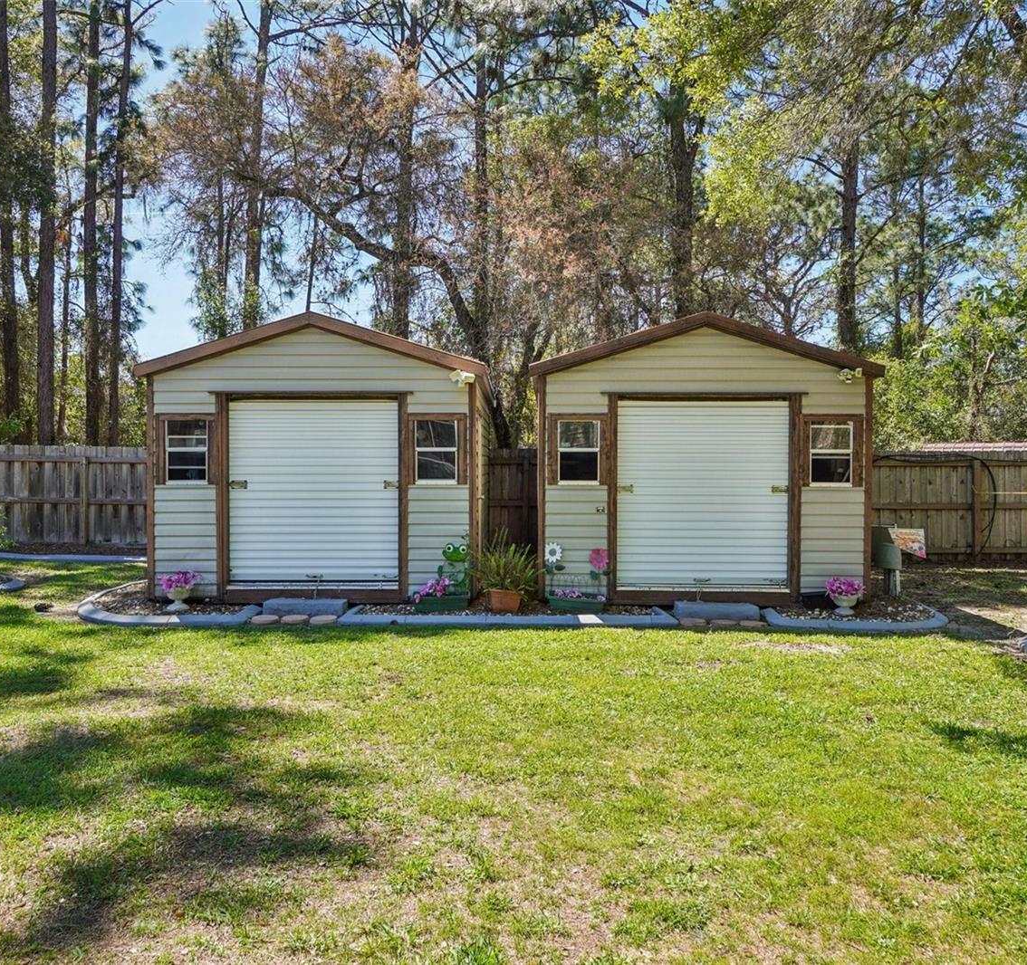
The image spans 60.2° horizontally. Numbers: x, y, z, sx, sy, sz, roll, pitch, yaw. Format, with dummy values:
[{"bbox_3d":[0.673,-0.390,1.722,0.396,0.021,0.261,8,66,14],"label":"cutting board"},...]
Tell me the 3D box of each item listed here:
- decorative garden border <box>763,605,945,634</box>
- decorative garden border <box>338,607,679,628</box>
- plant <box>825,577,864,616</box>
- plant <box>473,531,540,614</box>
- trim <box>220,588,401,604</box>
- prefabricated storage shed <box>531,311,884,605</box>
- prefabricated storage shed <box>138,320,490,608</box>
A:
[{"bbox_3d":[3.300,1.314,8.720,1.680,0.090,1.100,0,1,0],"label":"decorative garden border"},{"bbox_3d":[-0.050,1.314,8.660,3.240,0.090,0.700,0,1,0],"label":"decorative garden border"},{"bbox_3d":[3.255,1.118,8.700,0.360,0.380,0.360,0,1,0],"label":"plant"},{"bbox_3d":[-0.068,0.904,8.900,0.660,0.810,0.600,0,1,0],"label":"plant"},{"bbox_3d":[-2.150,1.216,9.470,1.910,0.170,0.060,0,1,0],"label":"trim"},{"bbox_3d":[2.122,-0.296,11.529,3.740,3.110,4.300,0,1,2],"label":"prefabricated storage shed"},{"bbox_3d":[-2.155,-0.305,11.840,3.780,3.140,4.730,0,1,0],"label":"prefabricated storage shed"}]

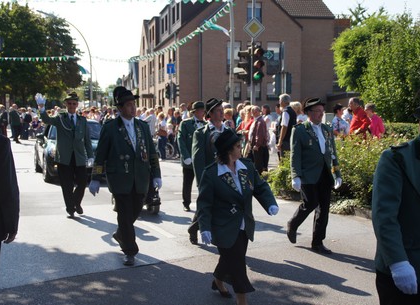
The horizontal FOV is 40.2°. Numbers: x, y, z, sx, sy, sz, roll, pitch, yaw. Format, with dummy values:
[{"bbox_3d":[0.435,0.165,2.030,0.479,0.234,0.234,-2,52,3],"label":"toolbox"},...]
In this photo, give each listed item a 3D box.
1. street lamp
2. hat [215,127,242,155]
[{"bbox_3d":[-11.146,-6.340,44.305,3.950,8.900,0.350,-1,5,-10],"label":"street lamp"},{"bbox_3d":[0.162,-0.095,4.959,0.250,0.140,0.230,-20,-5,-2],"label":"hat"}]

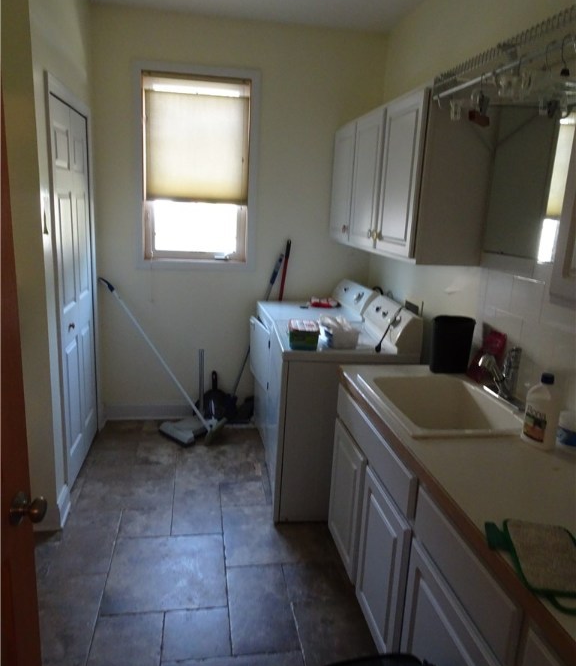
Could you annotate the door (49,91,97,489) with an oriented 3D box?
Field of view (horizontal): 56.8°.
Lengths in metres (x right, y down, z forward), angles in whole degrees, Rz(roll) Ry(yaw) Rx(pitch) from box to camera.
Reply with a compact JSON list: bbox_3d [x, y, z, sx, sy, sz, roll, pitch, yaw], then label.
[{"bbox_3d":[-1.220,-0.213,3.052,0.045,2.030,0.890,1,14,-10],"label":"door"}]

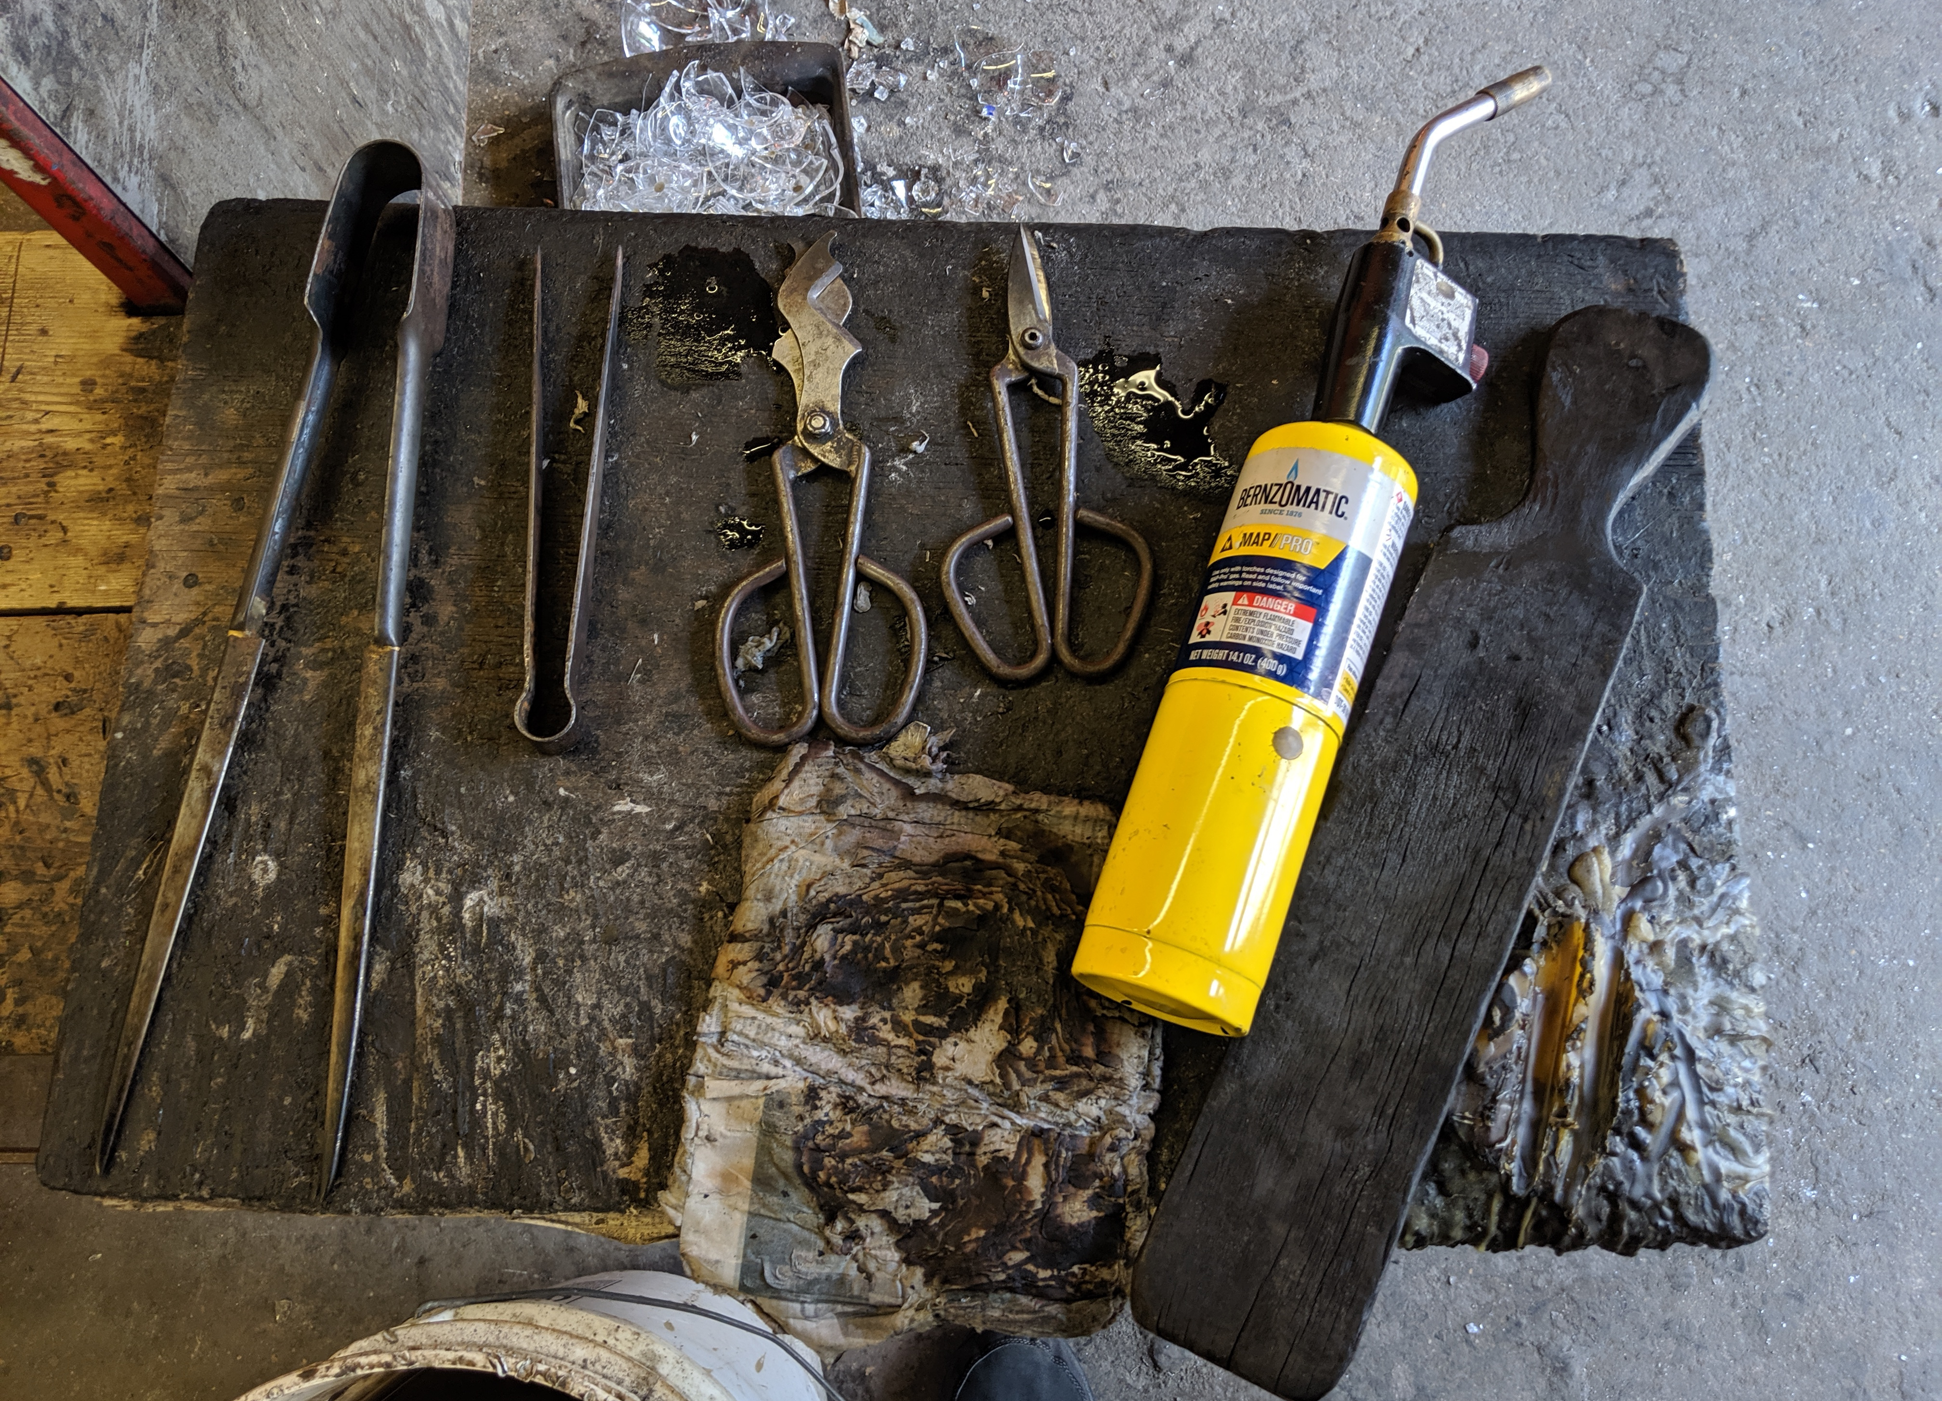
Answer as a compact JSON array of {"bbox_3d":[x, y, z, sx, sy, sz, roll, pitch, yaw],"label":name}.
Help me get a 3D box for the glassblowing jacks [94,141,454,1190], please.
[{"bbox_3d":[-0.285,-0.030,0.653,0.101,0.033,0.458,5,76,1],"label":"glassblowing jacks"}]

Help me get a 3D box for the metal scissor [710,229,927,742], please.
[{"bbox_3d":[-0.067,-0.099,0.678,0.093,0.018,0.243,-2,76,0],"label":"metal scissor"}]

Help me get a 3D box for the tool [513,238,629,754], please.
[{"bbox_3d":[-0.181,-0.095,0.677,0.040,0.018,0.241,0,76,0],"label":"tool"}]

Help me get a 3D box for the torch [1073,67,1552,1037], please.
[{"bbox_3d":[0.158,-0.089,0.646,0.086,0.073,0.458,21,77,-2],"label":"torch"}]

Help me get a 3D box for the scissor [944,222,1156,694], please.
[{"bbox_3d":[0.031,-0.115,0.683,0.093,0.016,0.217,-3,76,-1],"label":"scissor"}]

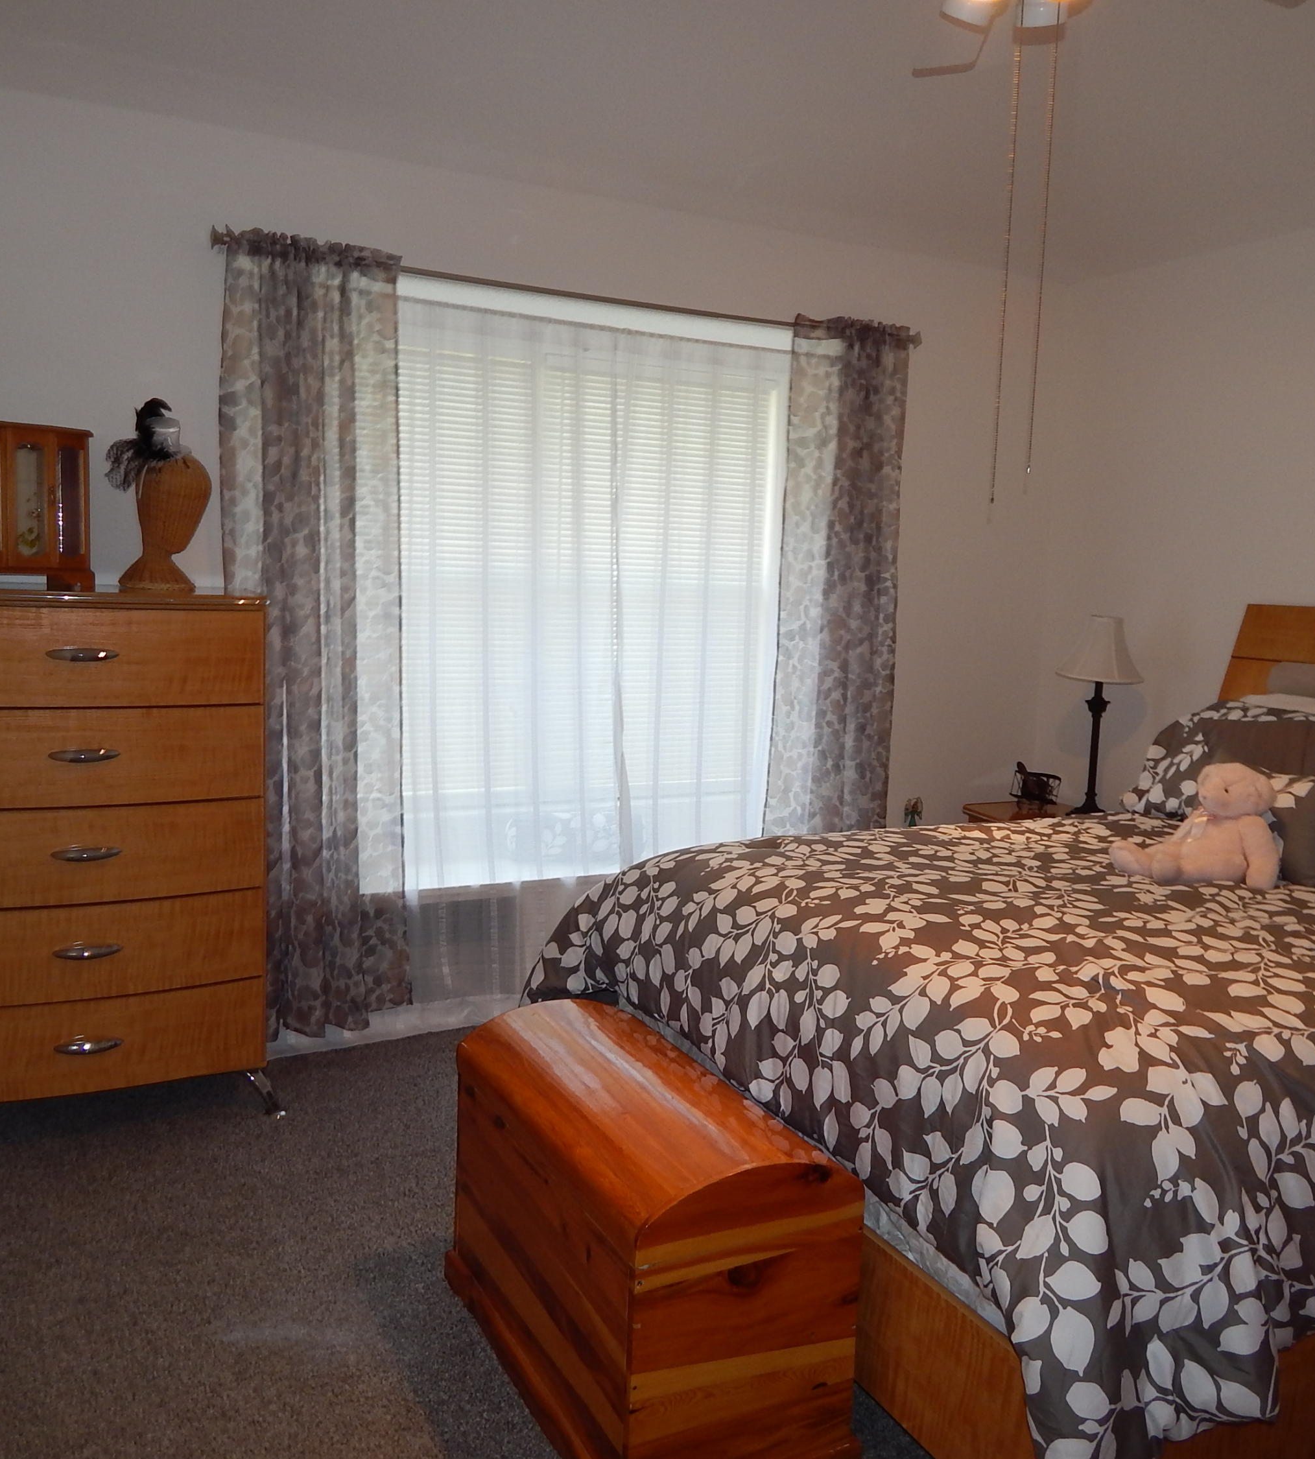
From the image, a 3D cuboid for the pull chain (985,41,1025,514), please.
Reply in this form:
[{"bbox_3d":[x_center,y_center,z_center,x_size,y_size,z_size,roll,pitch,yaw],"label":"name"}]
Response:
[{"bbox_3d":[0.499,-0.653,1.853,0.020,0.660,0.020,-1,7,-27],"label":"pull chain"}]

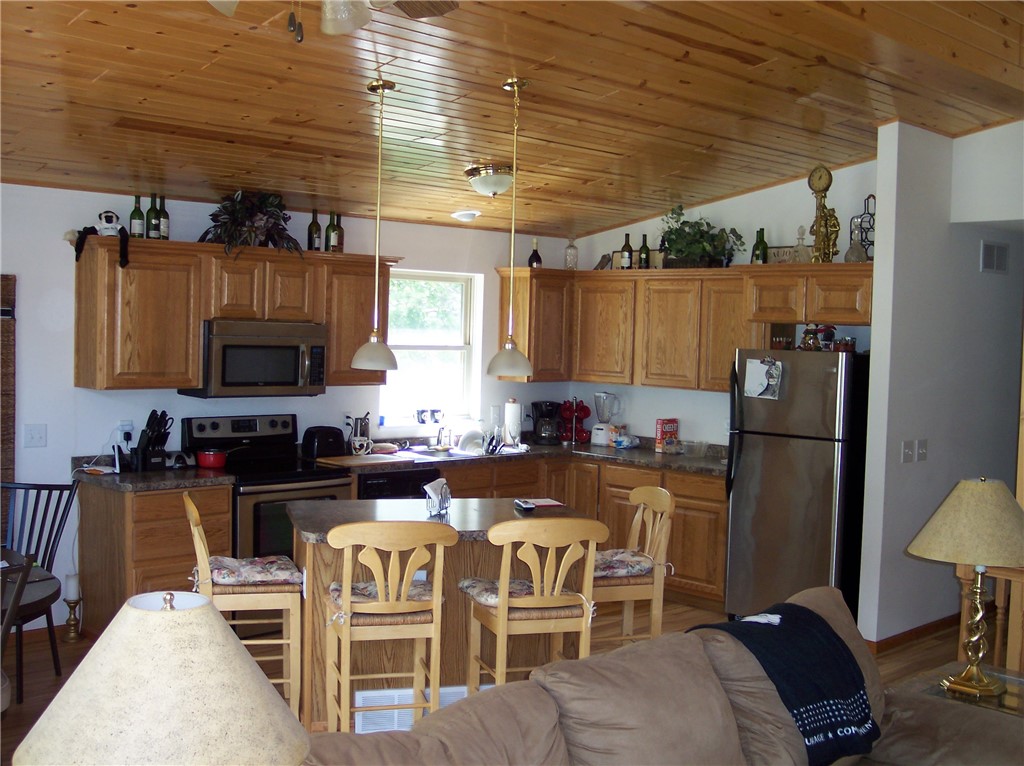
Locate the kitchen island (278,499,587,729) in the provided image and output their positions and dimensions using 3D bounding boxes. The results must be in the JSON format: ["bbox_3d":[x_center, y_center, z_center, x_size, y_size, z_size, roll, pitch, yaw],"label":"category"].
[{"bbox_3d":[-0.328,1.025,4.991,1.321,0.896,0.864,1,3,-13],"label":"kitchen island"}]

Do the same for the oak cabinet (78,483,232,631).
[{"bbox_3d":[-1.948,0.970,6.139,0.595,0.873,0.635,-1,4,-43],"label":"oak cabinet"}]

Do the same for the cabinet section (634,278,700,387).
[{"bbox_3d":[1.163,-0.340,7.740,0.322,0.747,0.571,-1,4,-42],"label":"cabinet section"}]

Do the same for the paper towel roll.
[{"bbox_3d":[-0.002,0.291,8.130,0.130,0.330,0.130,1,3,0],"label":"paper towel roll"}]

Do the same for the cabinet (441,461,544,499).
[{"bbox_3d":[-0.330,0.941,7.628,0.911,0.873,0.630,-1,4,-43],"label":"cabinet"}]

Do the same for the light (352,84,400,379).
[{"bbox_3d":[-0.573,-0.666,4.814,0.200,1.225,0.200,1,3,0],"label":"light"}]

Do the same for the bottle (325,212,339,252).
[{"bbox_3d":[-1.095,-0.893,6.834,0.076,0.293,0.076,1,3,0],"label":"bottle"}]

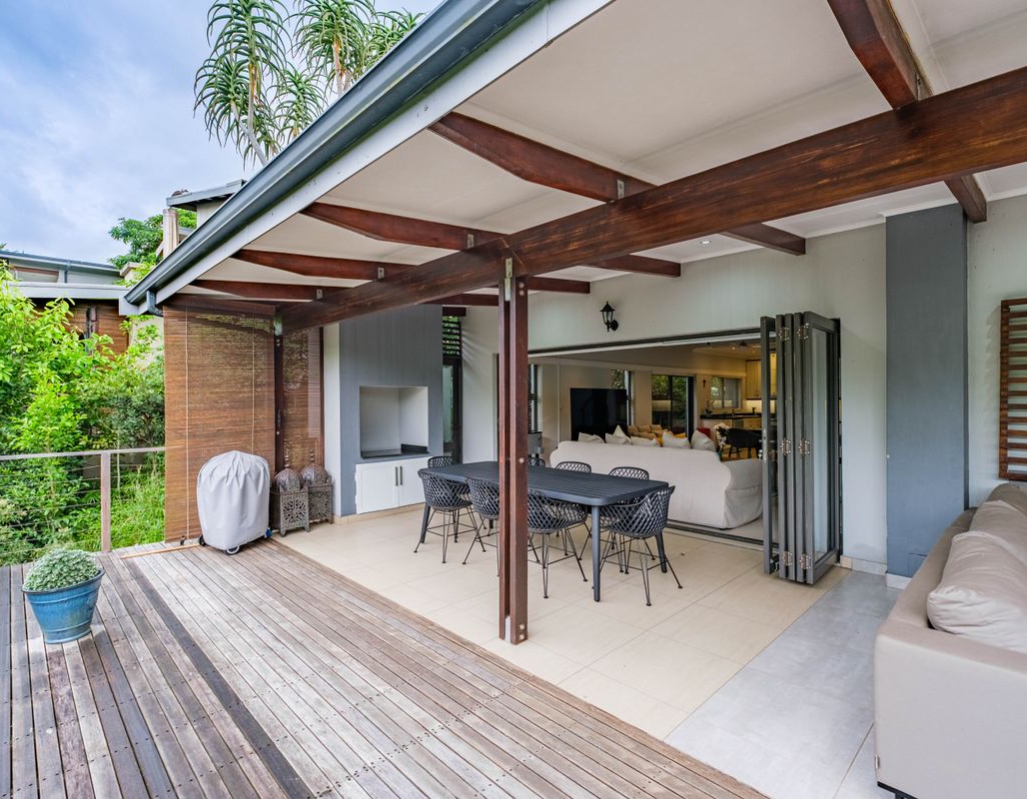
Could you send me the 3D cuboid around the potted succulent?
[{"bbox_3d":[-2.768,1.217,3.096,0.385,0.490,0.385,0,0,-44],"label":"potted succulent"}]

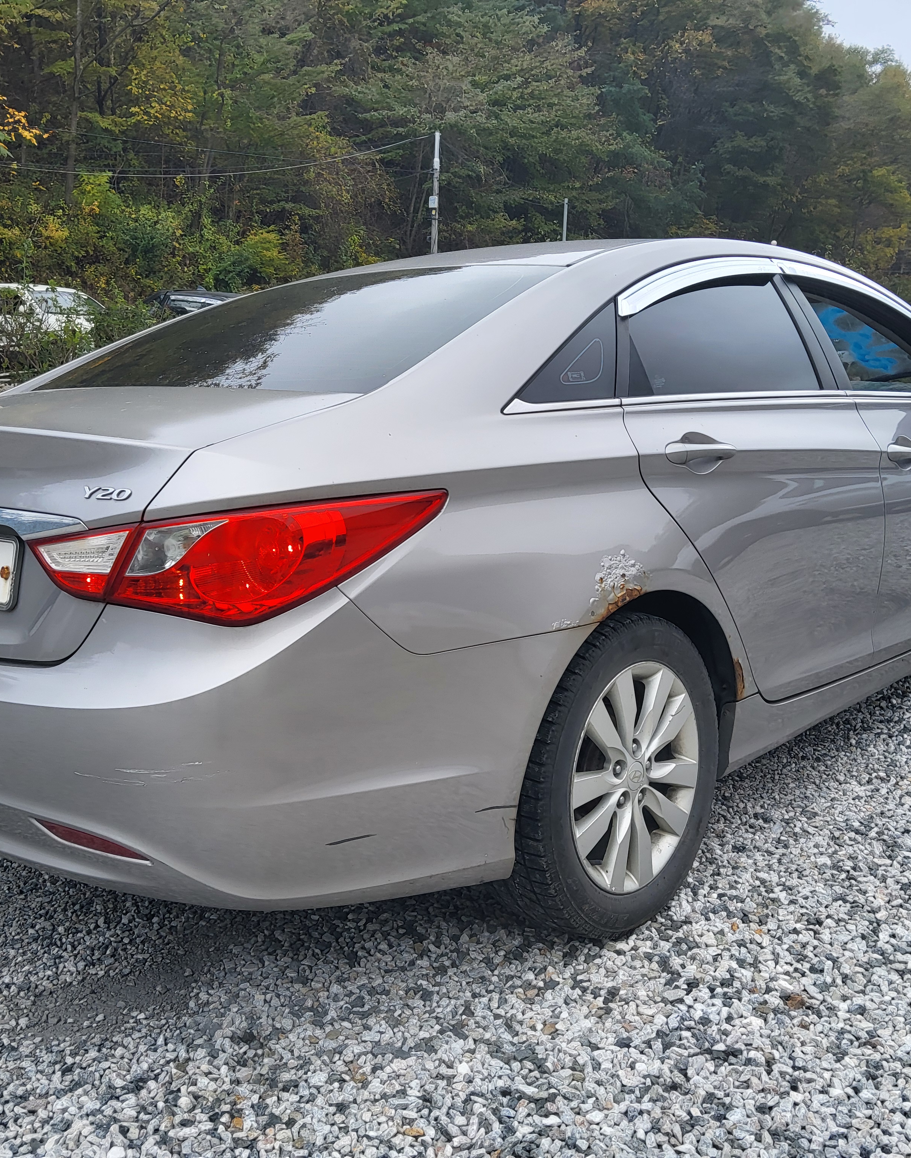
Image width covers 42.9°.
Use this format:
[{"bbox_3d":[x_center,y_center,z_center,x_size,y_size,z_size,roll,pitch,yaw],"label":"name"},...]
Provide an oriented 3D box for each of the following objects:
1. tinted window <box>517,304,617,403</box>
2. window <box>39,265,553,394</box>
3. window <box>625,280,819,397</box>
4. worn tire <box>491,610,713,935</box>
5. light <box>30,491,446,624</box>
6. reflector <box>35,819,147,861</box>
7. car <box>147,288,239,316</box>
[{"bbox_3d":[0.226,-0.441,2.231,0.360,0.200,0.050,-13,-1,-42],"label":"tinted window"},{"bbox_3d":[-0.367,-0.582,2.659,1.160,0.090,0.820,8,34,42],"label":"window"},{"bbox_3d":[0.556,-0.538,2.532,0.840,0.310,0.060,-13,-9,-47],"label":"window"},{"bbox_3d":[0.285,0.374,2.325,0.220,0.660,0.660,8,14,41],"label":"worn tire"},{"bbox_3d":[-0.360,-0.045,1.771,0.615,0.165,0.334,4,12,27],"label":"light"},{"bbox_3d":[-0.581,0.413,1.835,0.280,0.045,0.035,5,12,31],"label":"reflector"},{"bbox_3d":[-4.649,-4.562,21.331,4.600,1.480,1.820,-9,13,-36],"label":"car"}]

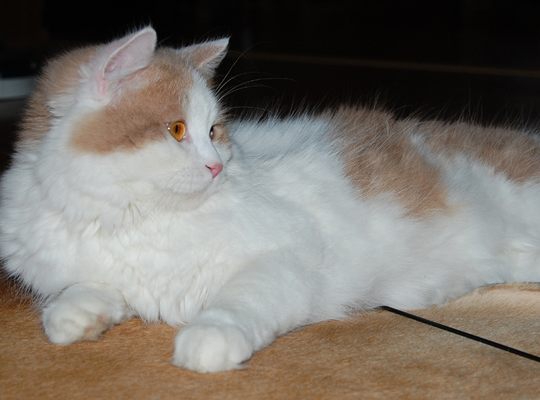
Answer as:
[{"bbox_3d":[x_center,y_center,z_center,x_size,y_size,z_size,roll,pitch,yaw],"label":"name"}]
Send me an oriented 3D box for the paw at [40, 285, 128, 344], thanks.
[{"bbox_3d":[-0.141,0.087,0.985,0.064,0.042,0.052,-16,23,-43],"label":"paw"}]

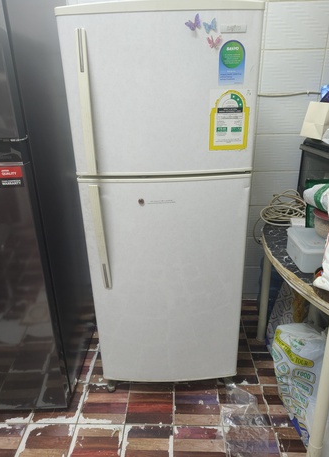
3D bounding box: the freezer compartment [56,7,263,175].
[{"bbox_3d":[-0.007,-0.497,1.198,0.589,0.471,0.550,-2,22,0],"label":"freezer compartment"}]

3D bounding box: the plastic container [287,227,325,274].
[{"bbox_3d":[0.588,0.074,1.196,0.190,0.083,0.193,-2,22,0],"label":"plastic container"}]

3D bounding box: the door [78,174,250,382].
[{"bbox_3d":[0.013,0.236,1.249,0.589,0.893,0.090,-2,22,0],"label":"door"}]

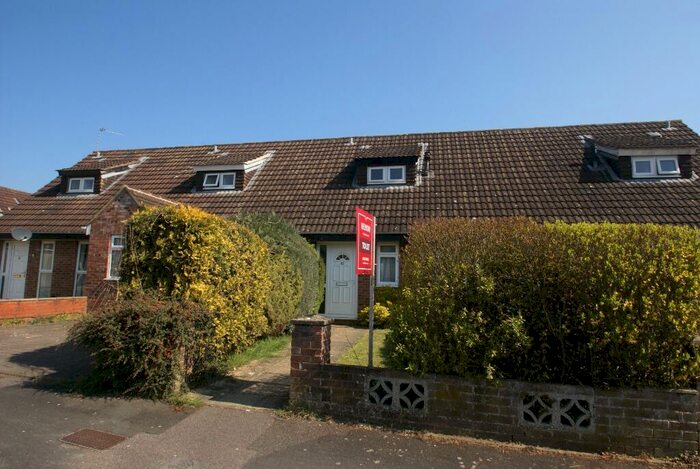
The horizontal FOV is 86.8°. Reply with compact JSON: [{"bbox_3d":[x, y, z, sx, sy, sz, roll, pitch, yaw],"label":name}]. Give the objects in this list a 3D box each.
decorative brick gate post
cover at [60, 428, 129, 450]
[{"bbox_3d":[-0.398,1.316,3.912,0.335,0.895,0.335,0,-6,15],"label":"decorative brick gate post"},{"bbox_3d":[-2.096,1.694,3.029,0.450,0.025,0.230,0,-6,15],"label":"cover"}]

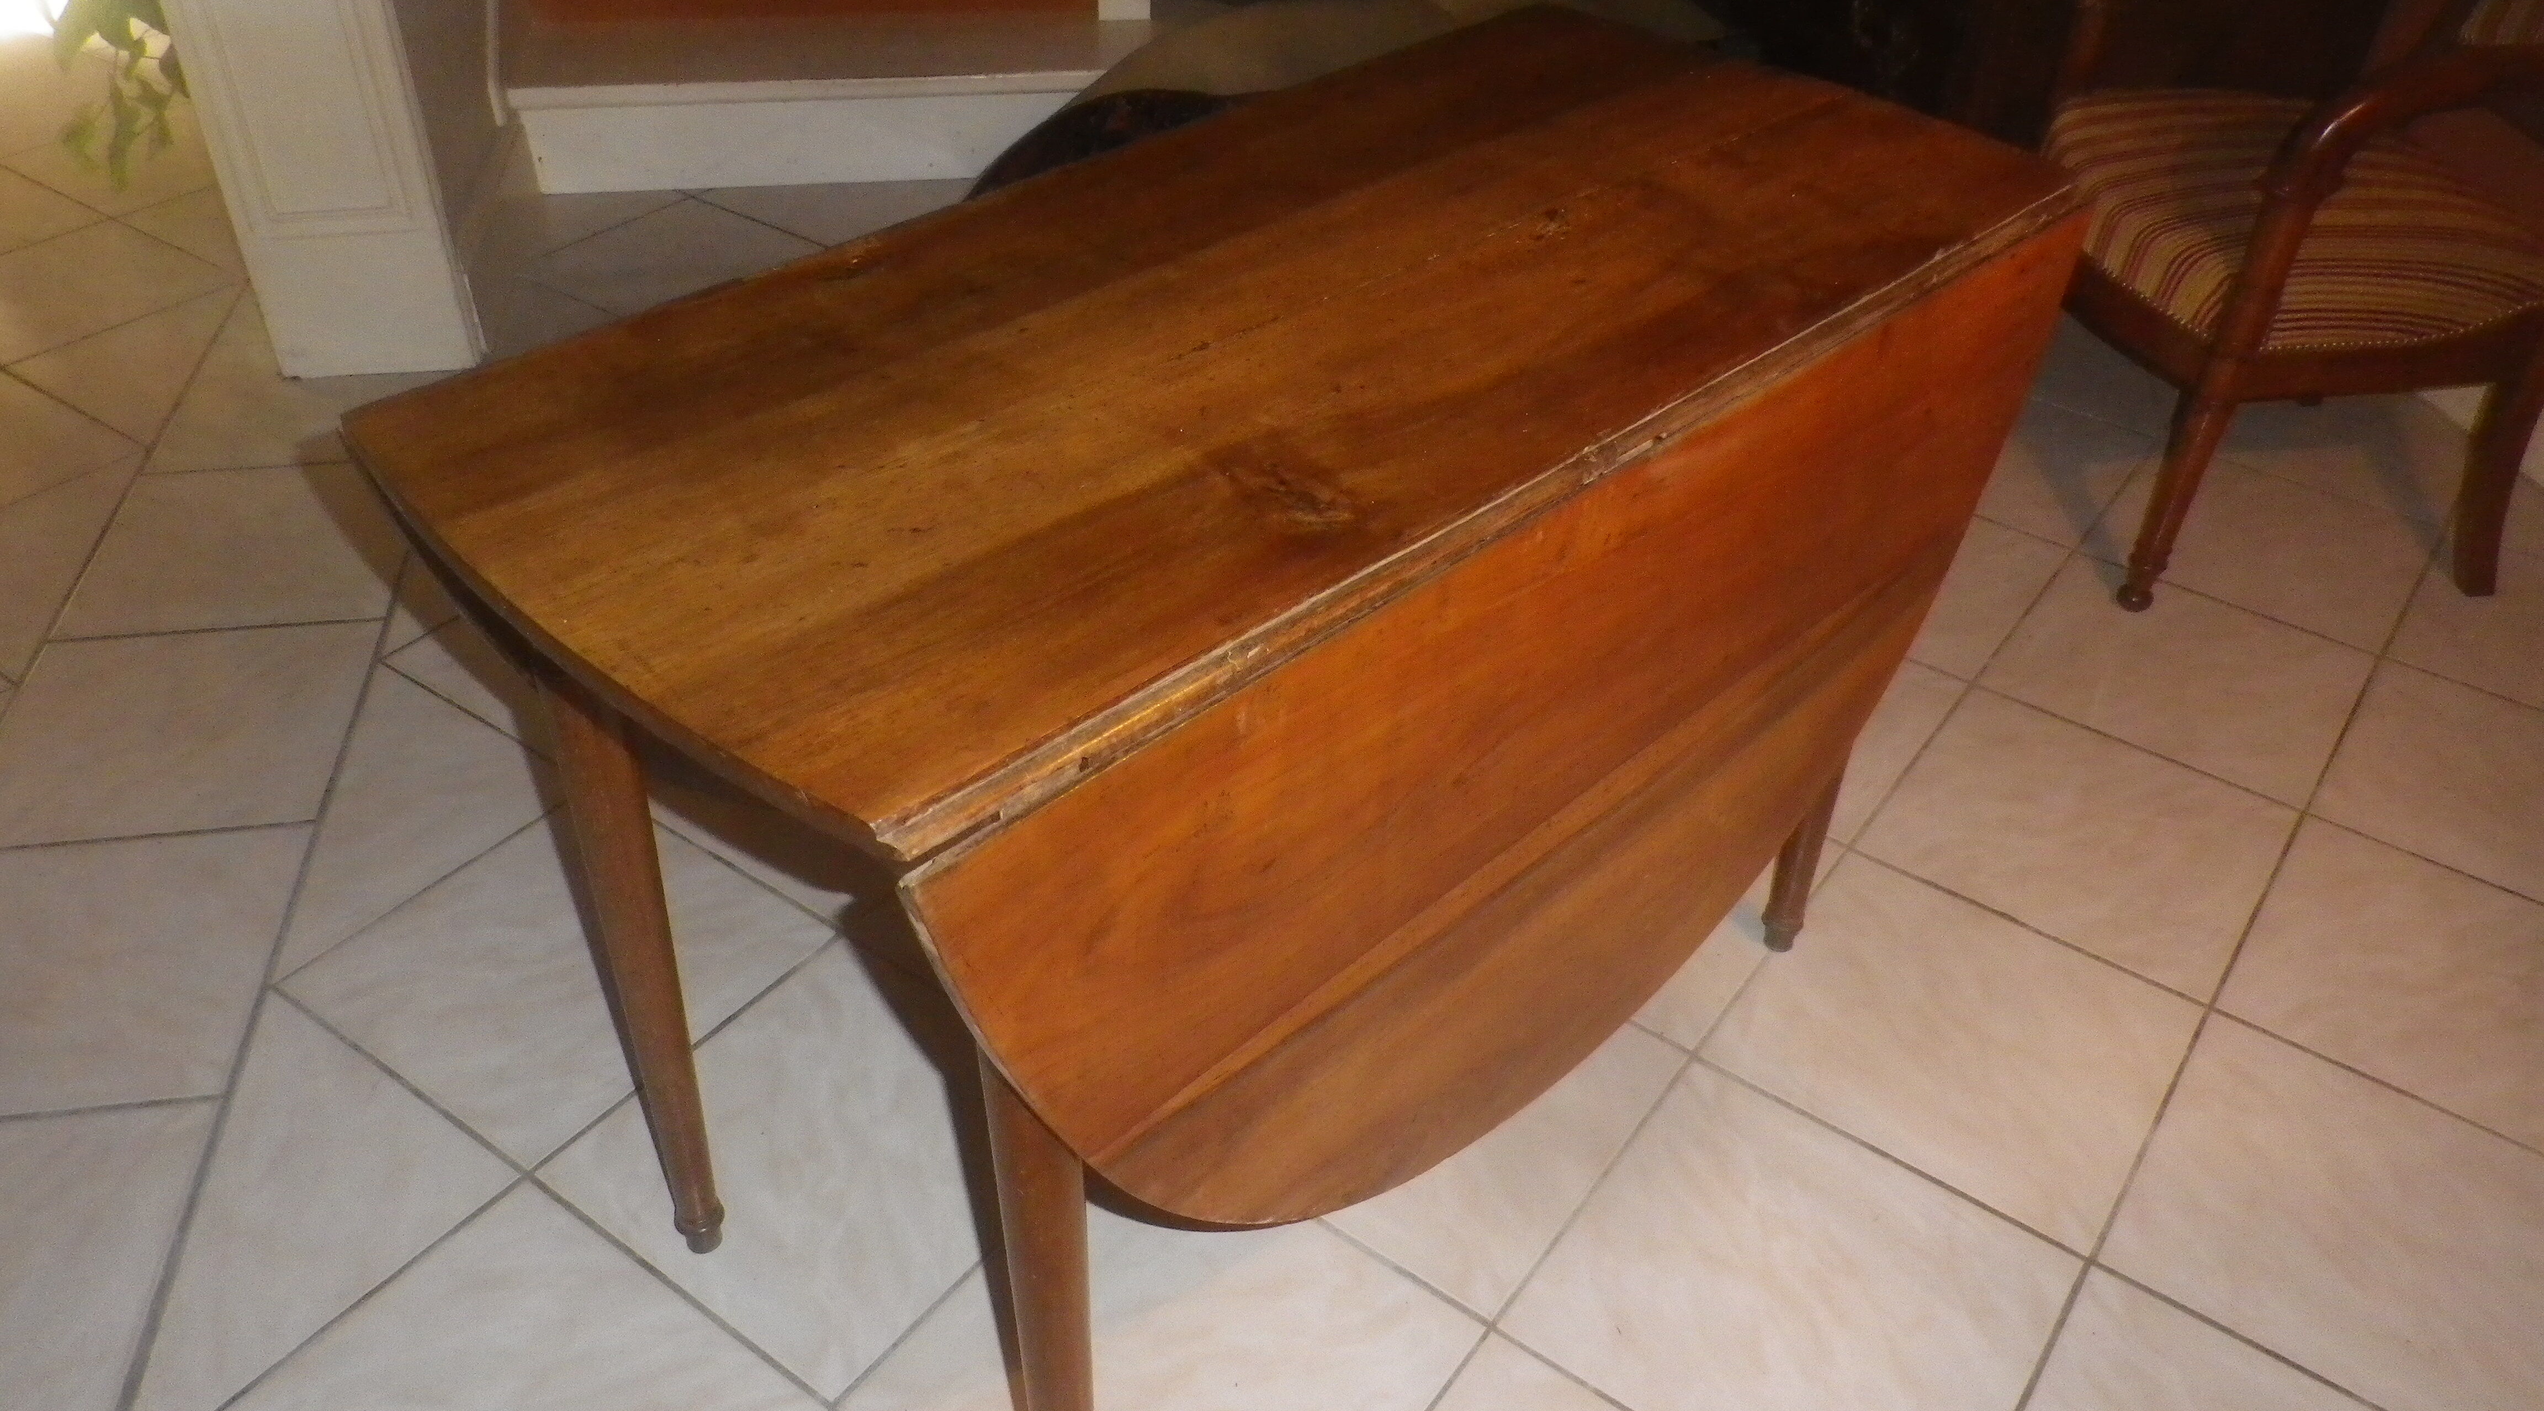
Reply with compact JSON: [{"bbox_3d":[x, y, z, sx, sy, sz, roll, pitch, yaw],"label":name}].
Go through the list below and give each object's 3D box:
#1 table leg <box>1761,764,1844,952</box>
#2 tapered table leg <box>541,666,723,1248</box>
[{"bbox_3d":[0.485,-0.024,1.538,0.053,0.632,0.053,31,46,33],"label":"table leg"},{"bbox_3d":[-0.431,0.172,1.252,0.053,0.632,0.053,31,46,33],"label":"tapered table leg"}]

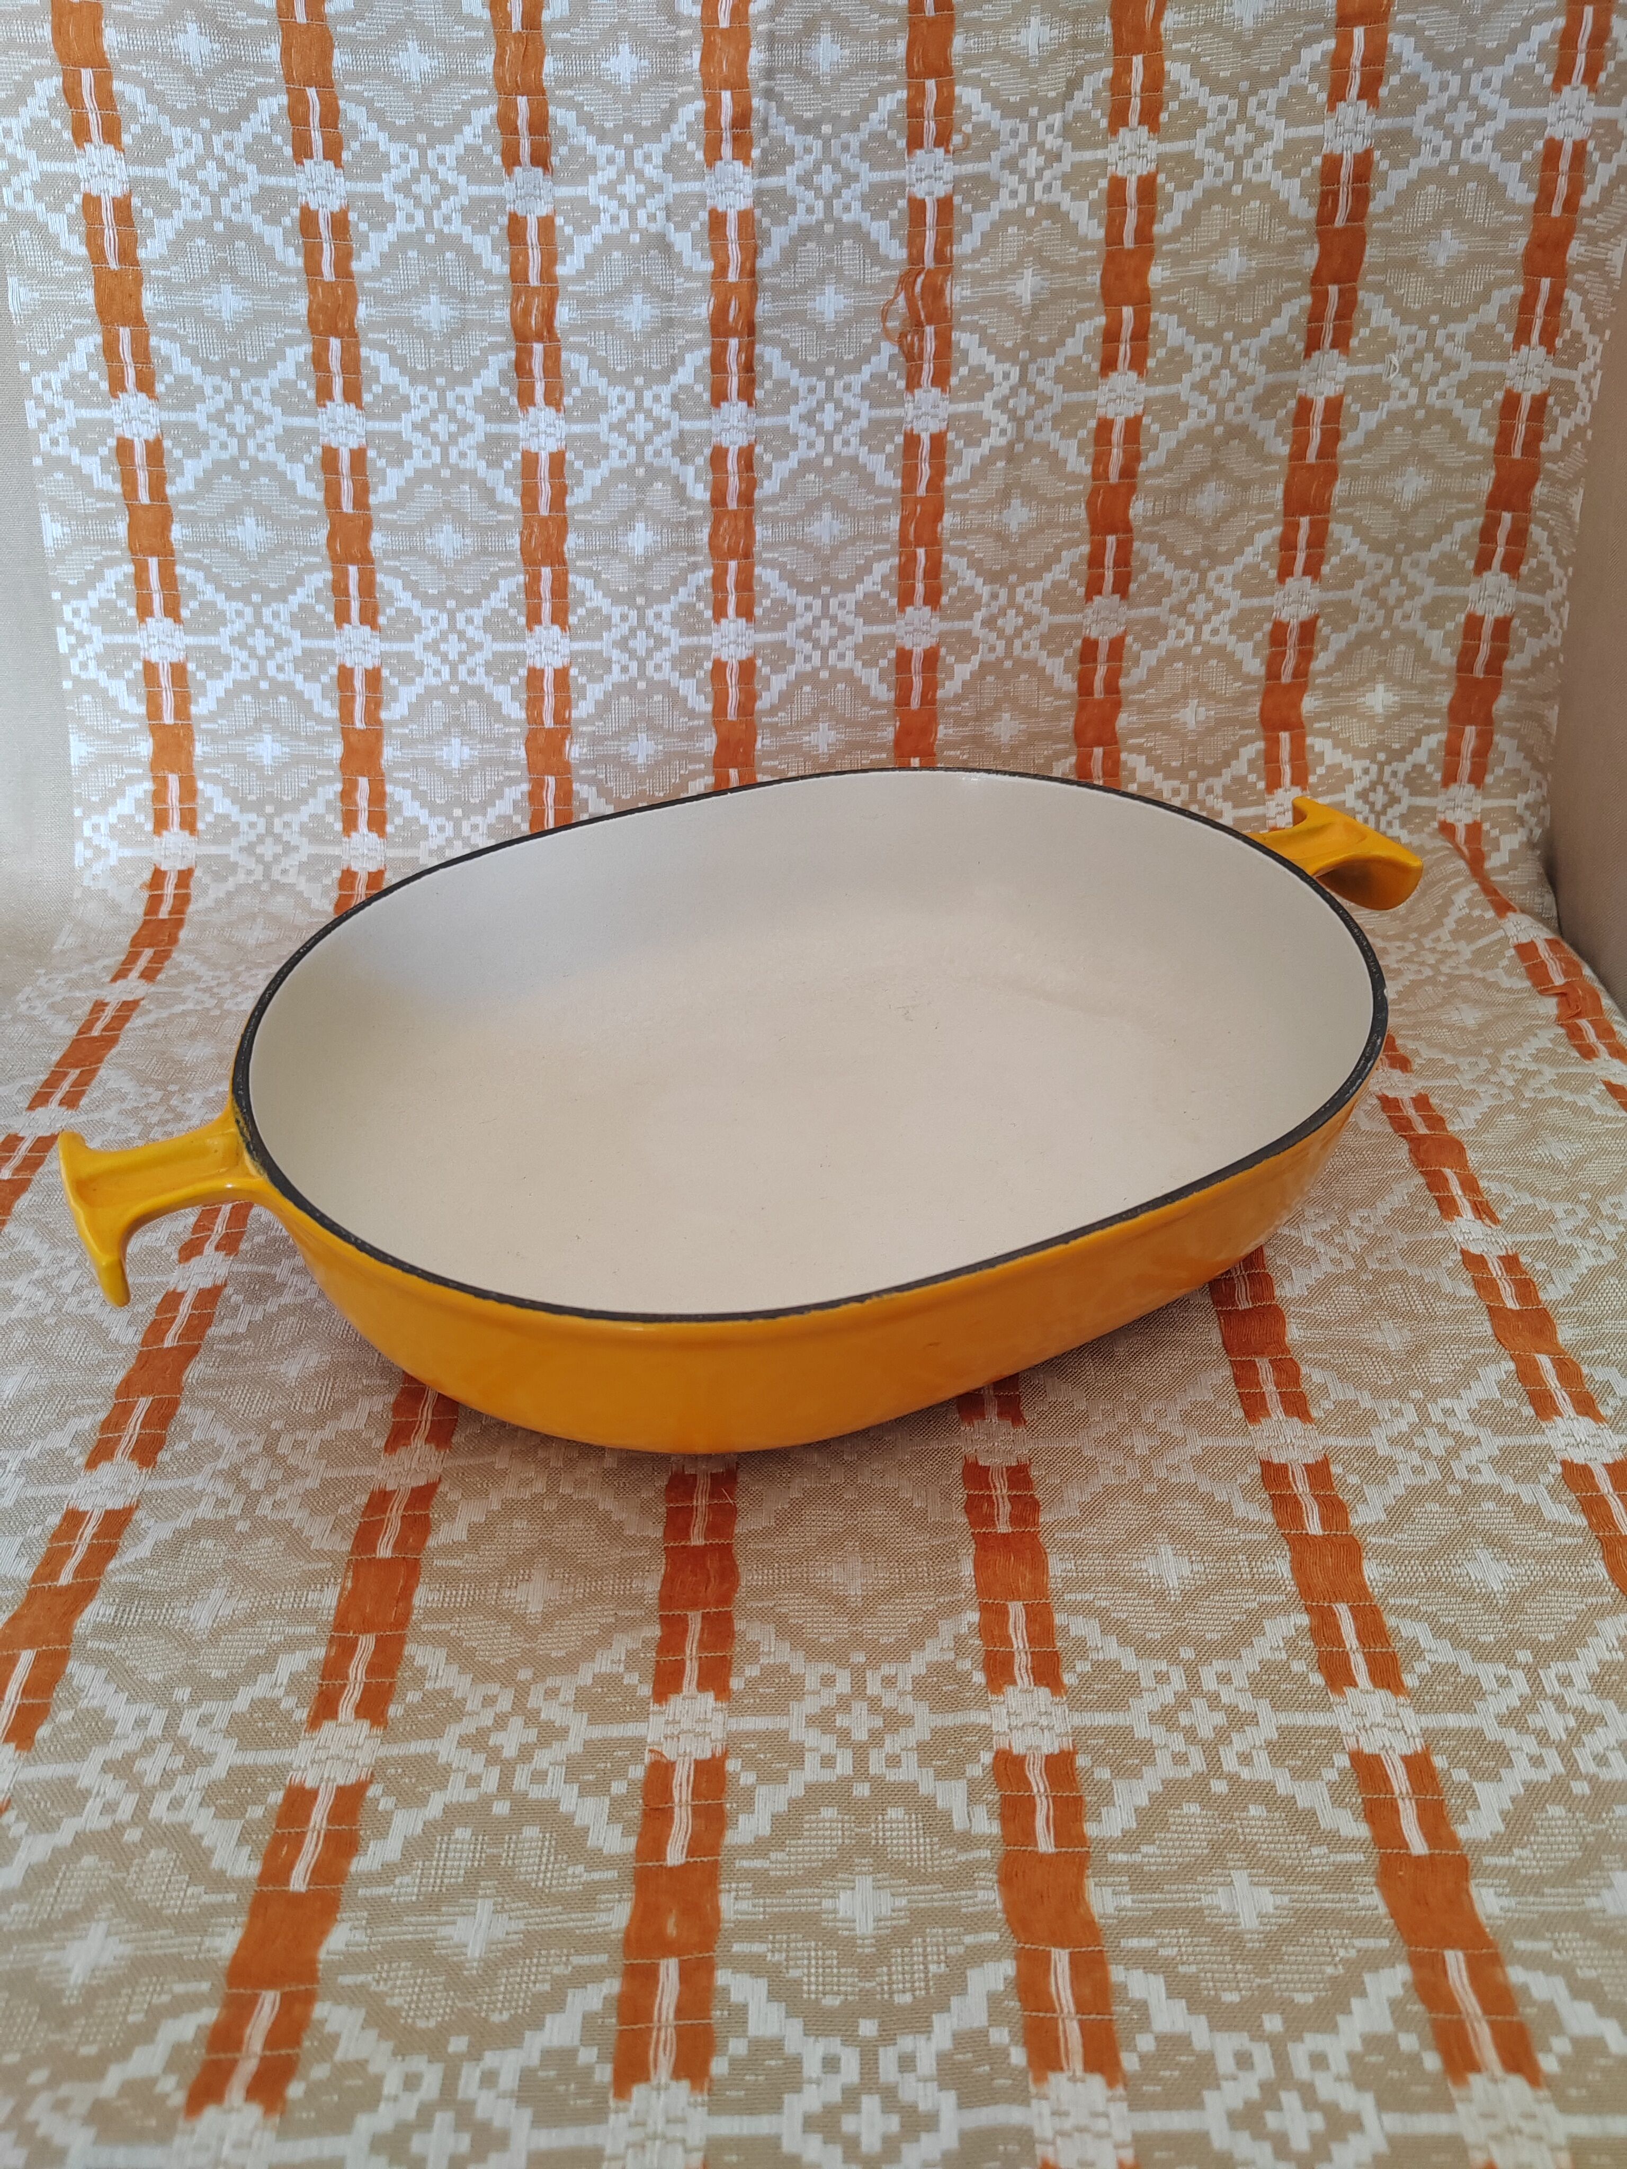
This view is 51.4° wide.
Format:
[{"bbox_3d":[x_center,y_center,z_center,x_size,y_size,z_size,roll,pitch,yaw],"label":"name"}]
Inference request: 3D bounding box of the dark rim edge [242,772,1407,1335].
[{"bbox_3d":[0.005,-0.027,0.477,0.323,0.010,0.248,-17,39,-23],"label":"dark rim edge"}]

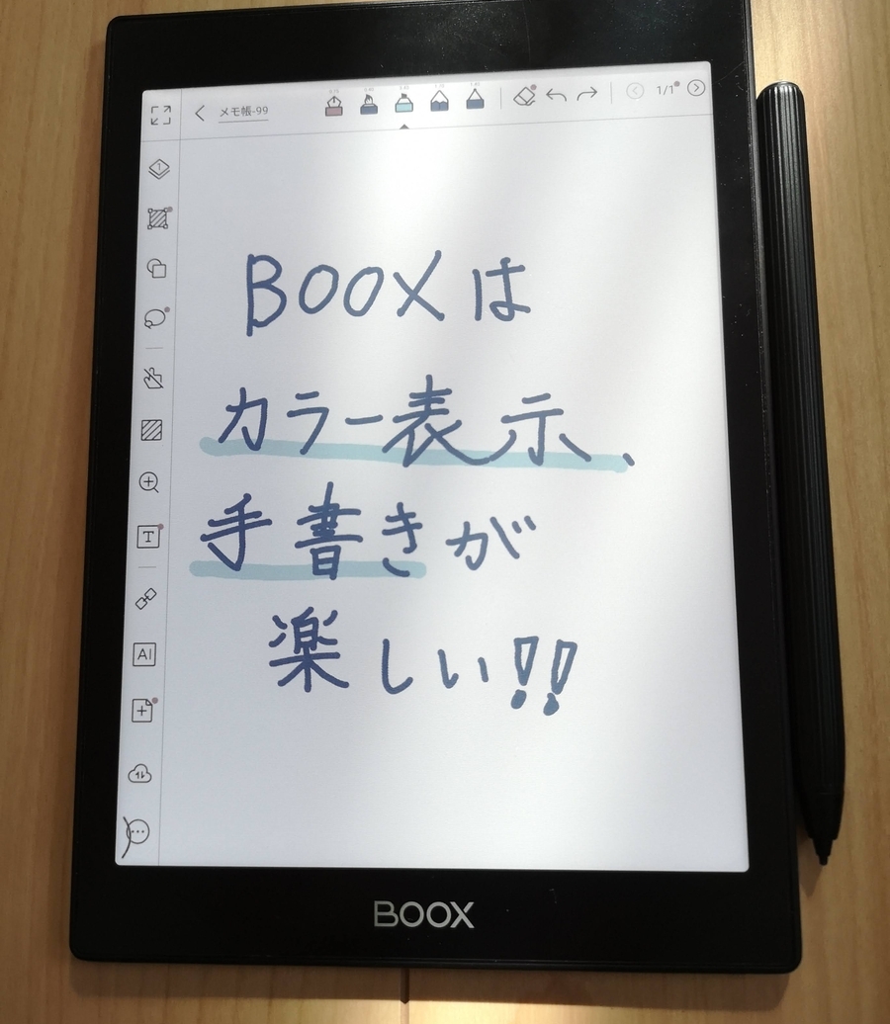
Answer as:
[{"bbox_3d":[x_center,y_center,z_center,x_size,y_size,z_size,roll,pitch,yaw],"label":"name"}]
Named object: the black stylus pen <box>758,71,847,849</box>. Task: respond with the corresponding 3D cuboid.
[{"bbox_3d":[0.069,-0.011,0.179,0.009,0.009,0.153,-1,83,4],"label":"black stylus pen"}]

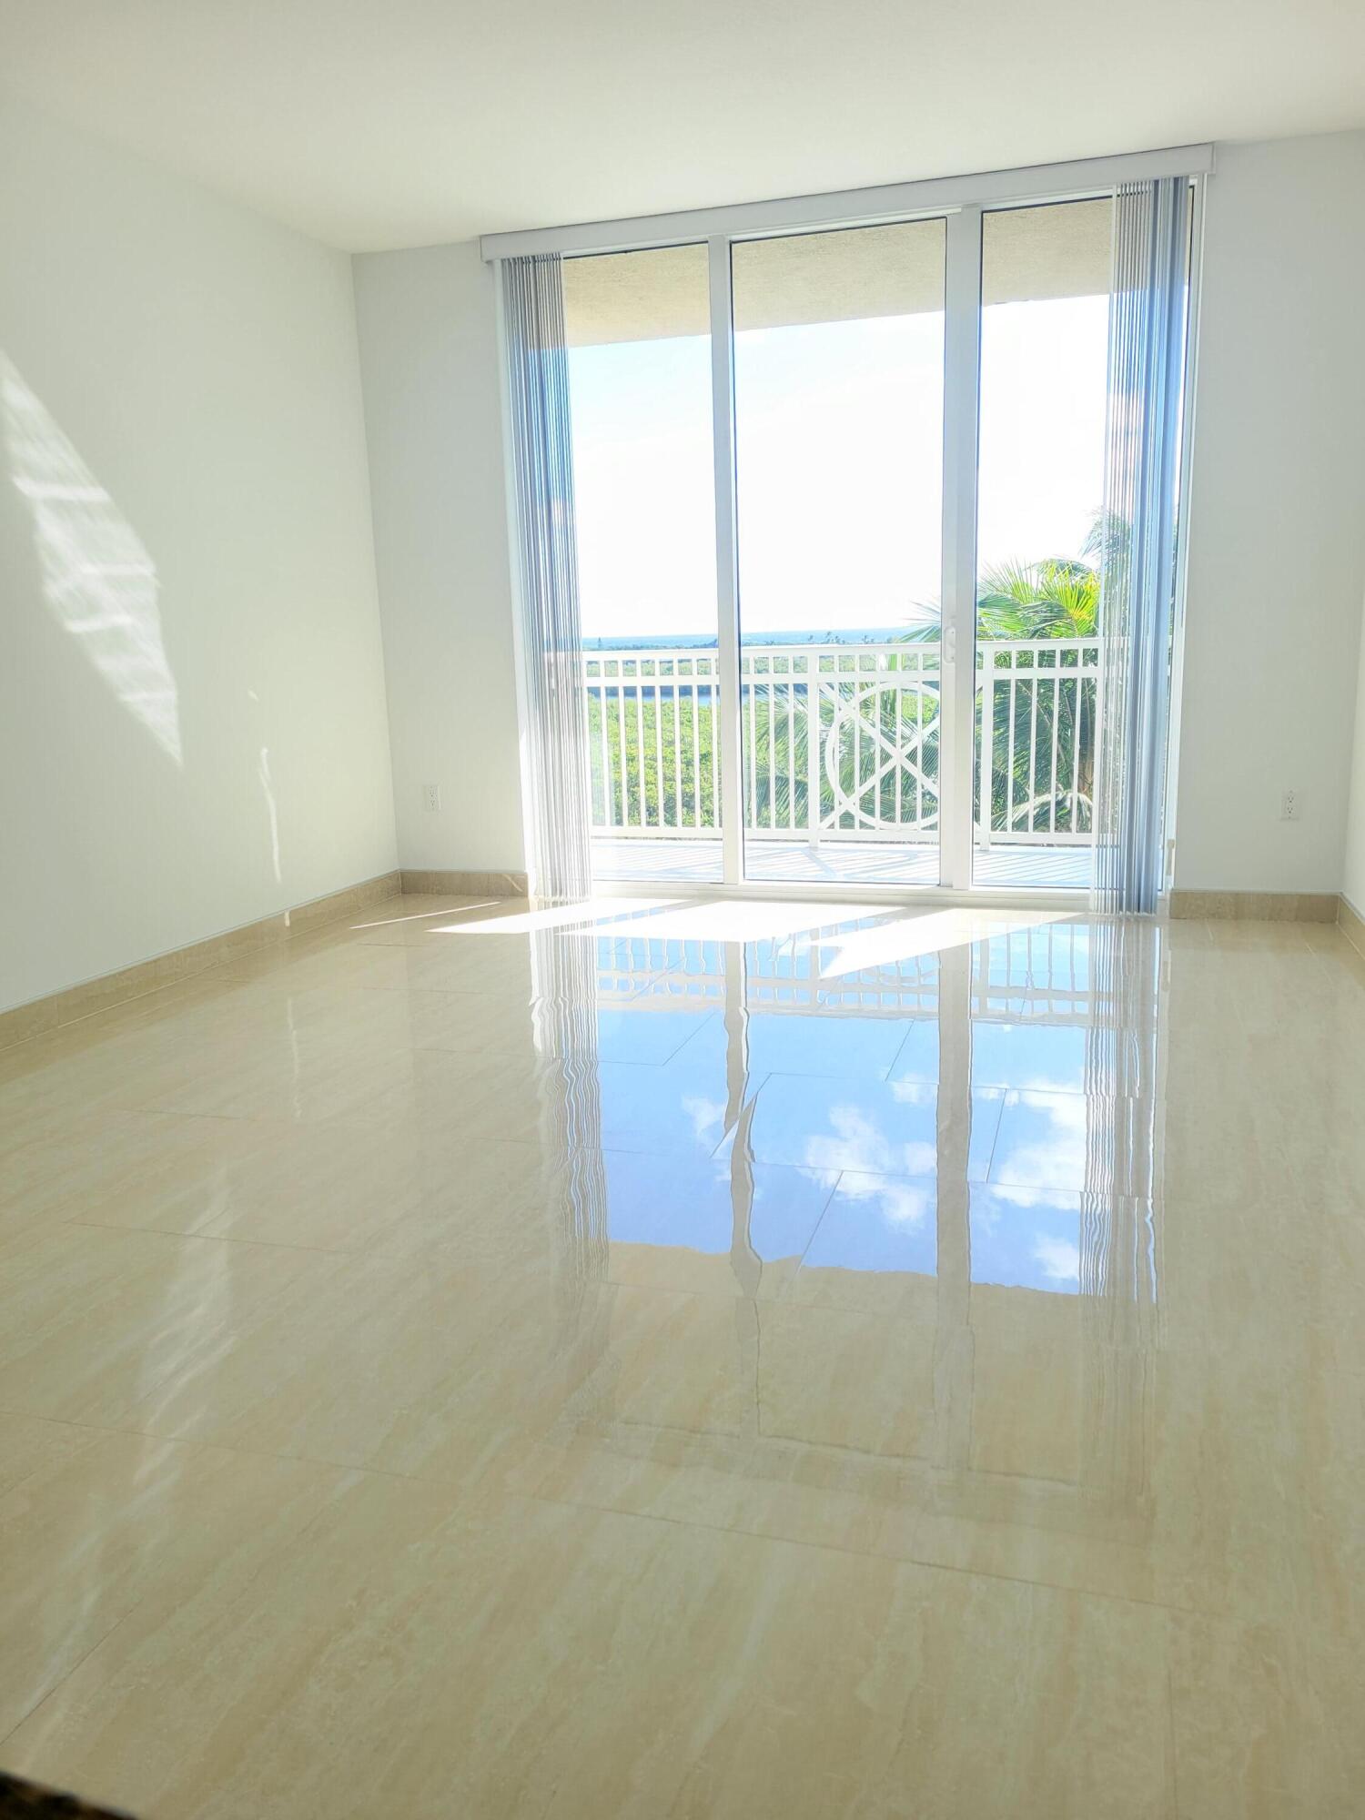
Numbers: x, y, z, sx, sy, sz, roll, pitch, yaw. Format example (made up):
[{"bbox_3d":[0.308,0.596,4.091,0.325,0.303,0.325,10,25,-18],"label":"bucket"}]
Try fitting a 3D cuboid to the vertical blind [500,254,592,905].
[{"bbox_3d":[-0.562,-1.334,5.713,0.221,2.630,0.090,2,12,17],"label":"vertical blind"}]

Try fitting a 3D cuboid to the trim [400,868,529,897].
[{"bbox_3d":[-0.978,-0.116,6.129,0.626,0.105,0.014,2,12,17],"label":"trim"}]

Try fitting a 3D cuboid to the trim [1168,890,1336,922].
[{"bbox_3d":[2.157,-0.012,5.172,0.588,0.105,0.014,2,12,17],"label":"trim"}]

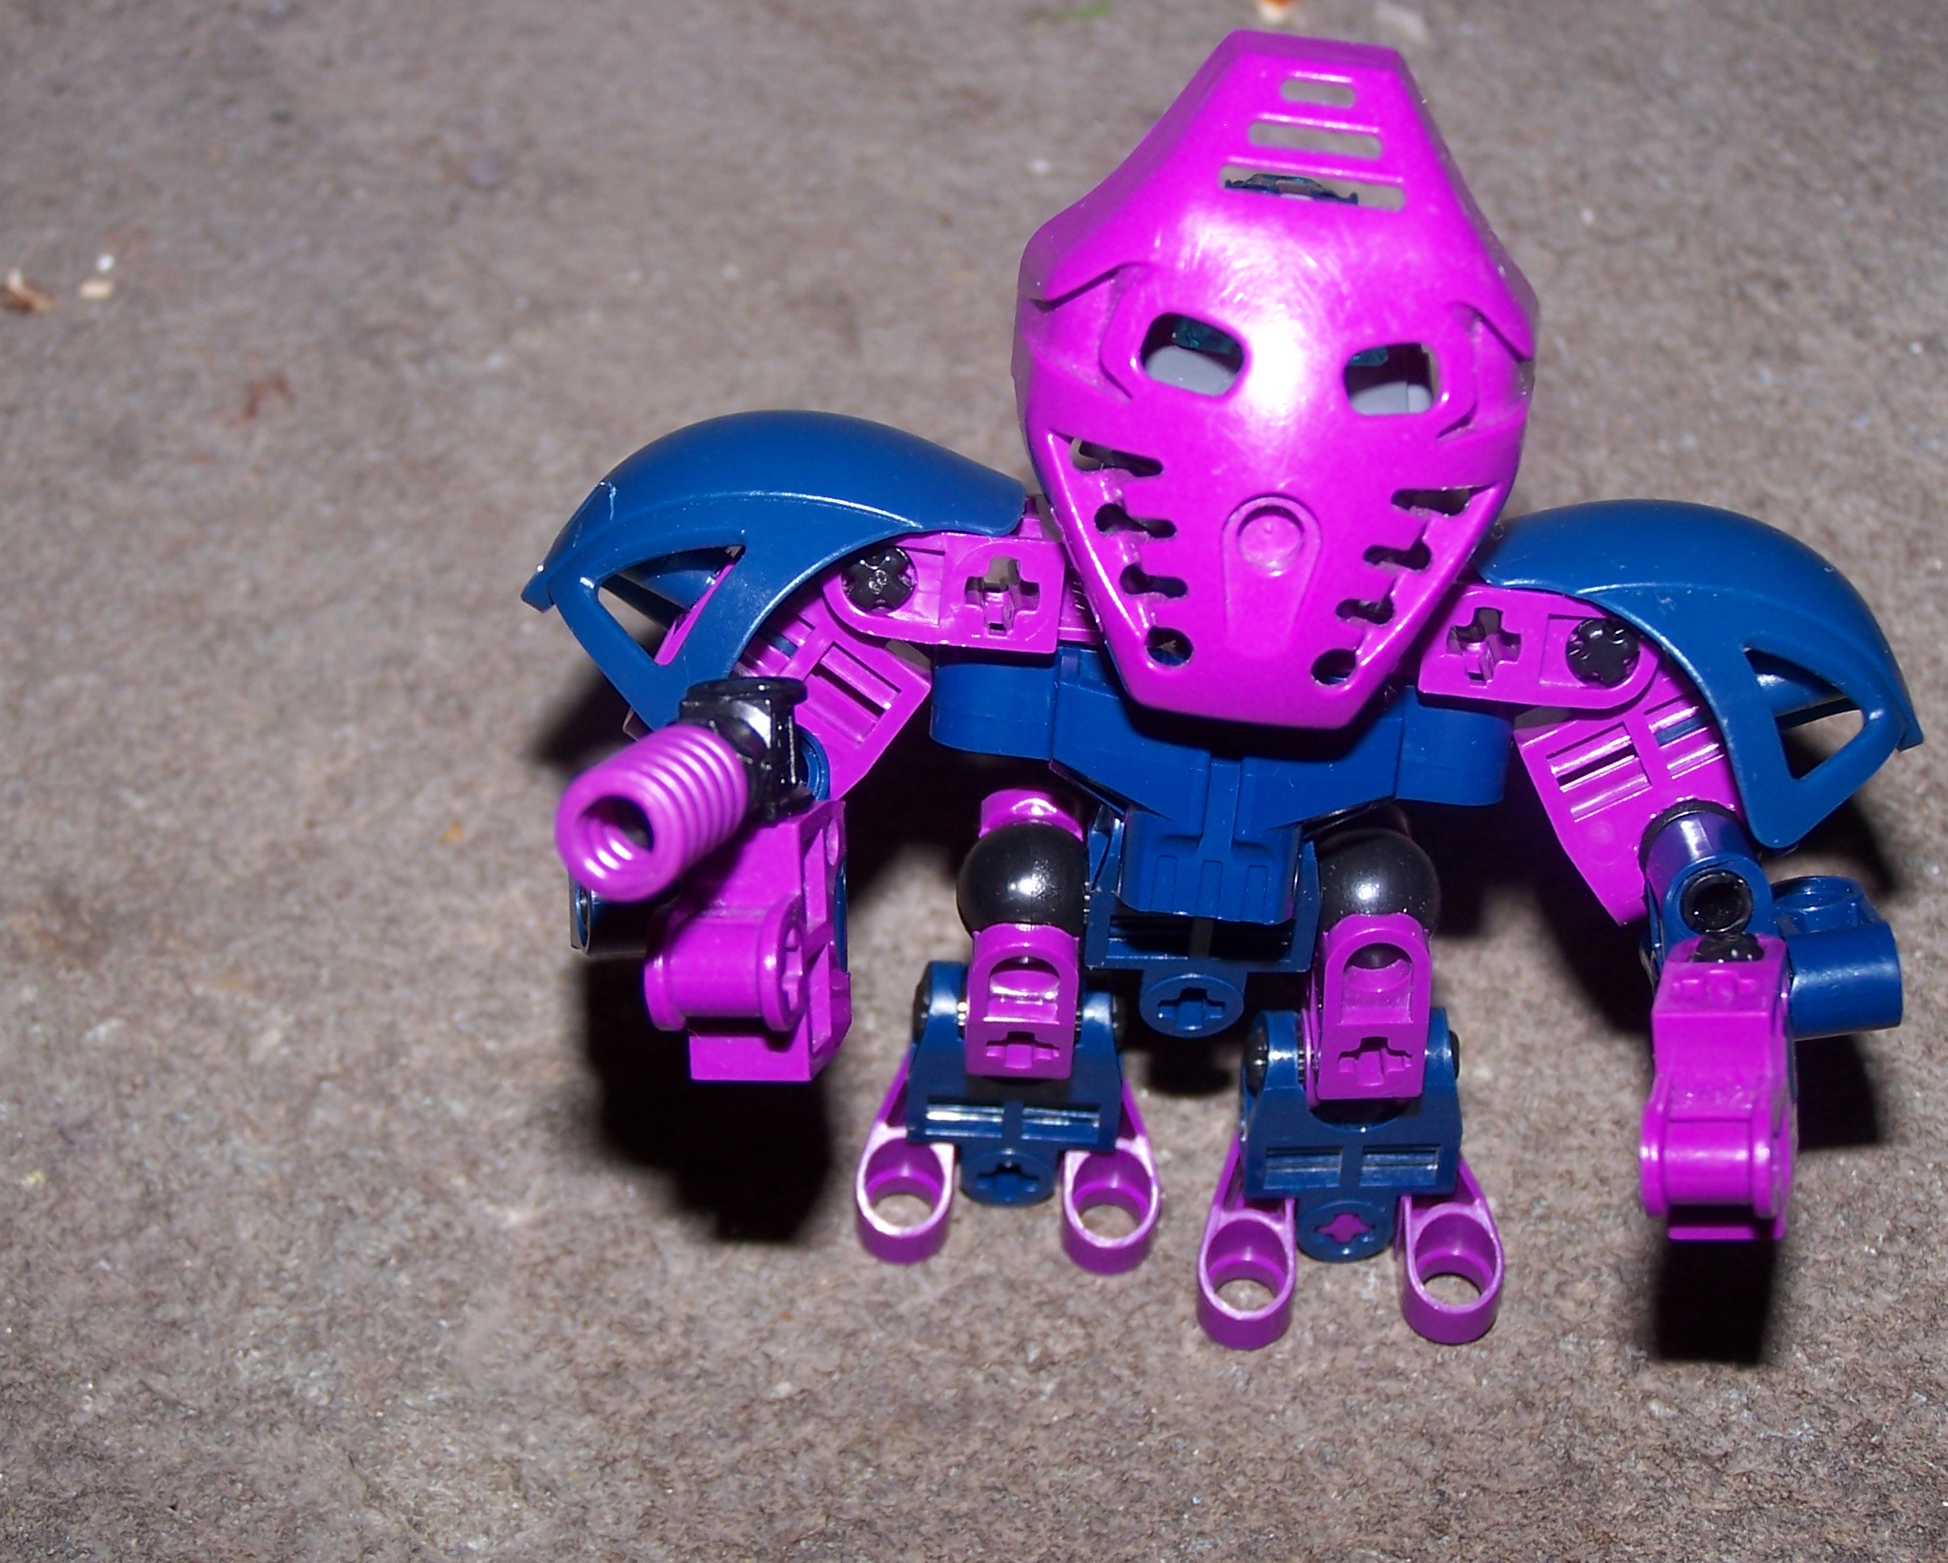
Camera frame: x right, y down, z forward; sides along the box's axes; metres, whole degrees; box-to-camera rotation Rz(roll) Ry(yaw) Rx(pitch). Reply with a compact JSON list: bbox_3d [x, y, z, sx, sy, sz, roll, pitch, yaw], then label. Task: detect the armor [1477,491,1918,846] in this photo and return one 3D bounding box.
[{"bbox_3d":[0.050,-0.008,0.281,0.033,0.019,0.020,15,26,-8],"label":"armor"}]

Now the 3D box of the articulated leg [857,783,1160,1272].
[{"bbox_3d":[0.003,0.018,0.303,0.023,0.039,0.022,3,57,2],"label":"articulated leg"}]

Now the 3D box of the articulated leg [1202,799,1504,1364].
[{"bbox_3d":[0.029,0.022,0.300,0.023,0.040,0.025,0,57,0],"label":"articulated leg"}]

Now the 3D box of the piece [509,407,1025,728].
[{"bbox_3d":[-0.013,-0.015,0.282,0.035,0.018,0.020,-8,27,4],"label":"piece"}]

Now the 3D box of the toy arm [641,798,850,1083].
[{"bbox_3d":[-0.015,0.010,0.264,0.010,0.016,0.018,3,99,18],"label":"toy arm"}]

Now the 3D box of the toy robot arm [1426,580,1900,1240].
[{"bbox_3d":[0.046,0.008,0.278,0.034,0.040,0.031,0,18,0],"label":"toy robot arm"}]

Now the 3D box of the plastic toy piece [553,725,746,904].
[{"bbox_3d":[-0.018,0.002,0.234,0.008,0.008,0.013,0,13,13],"label":"plastic toy piece"}]

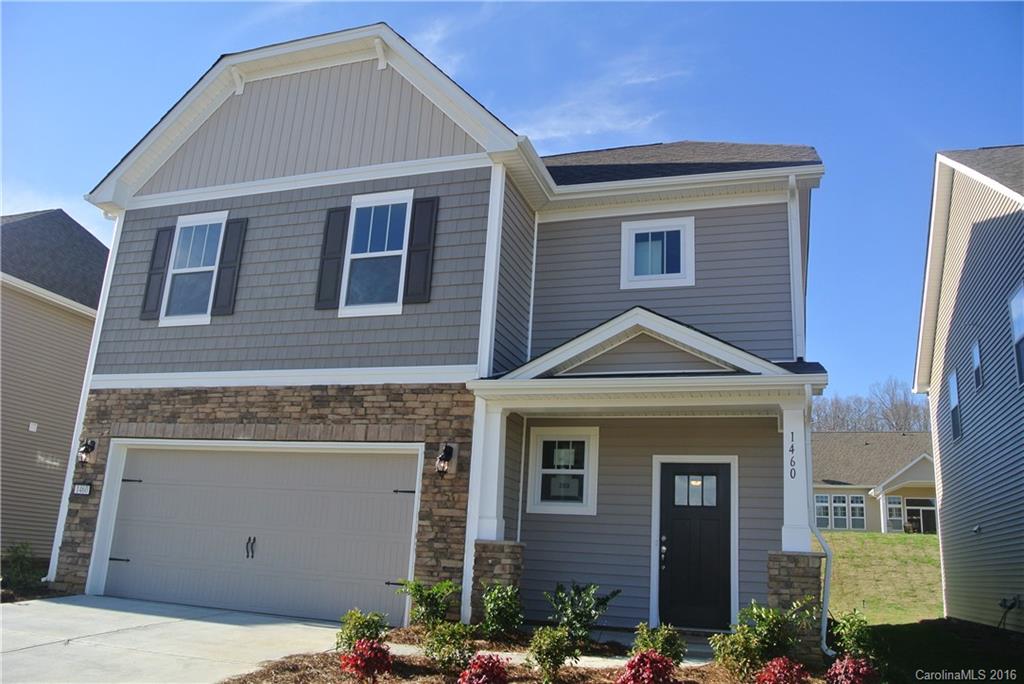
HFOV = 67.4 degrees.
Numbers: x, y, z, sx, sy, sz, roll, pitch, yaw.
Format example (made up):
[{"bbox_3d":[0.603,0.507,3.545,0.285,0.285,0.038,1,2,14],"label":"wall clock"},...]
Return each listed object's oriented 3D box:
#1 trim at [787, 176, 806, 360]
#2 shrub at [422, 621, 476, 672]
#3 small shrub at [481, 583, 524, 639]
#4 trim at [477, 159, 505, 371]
[{"bbox_3d":[3.720,-0.924,10.027,0.140,2.319,0.120,-2,-15,19],"label":"trim"},{"bbox_3d":[-0.558,2.714,6.878,0.470,0.442,0.470,3,-14,1],"label":"shrub"},{"bbox_3d":[-0.104,2.886,8.281,0.456,0.560,0.420,3,-14,1],"label":"small shrub"},{"bbox_3d":[-0.270,-0.978,10.049,0.130,2.880,0.130,-2,-15,19],"label":"trim"}]

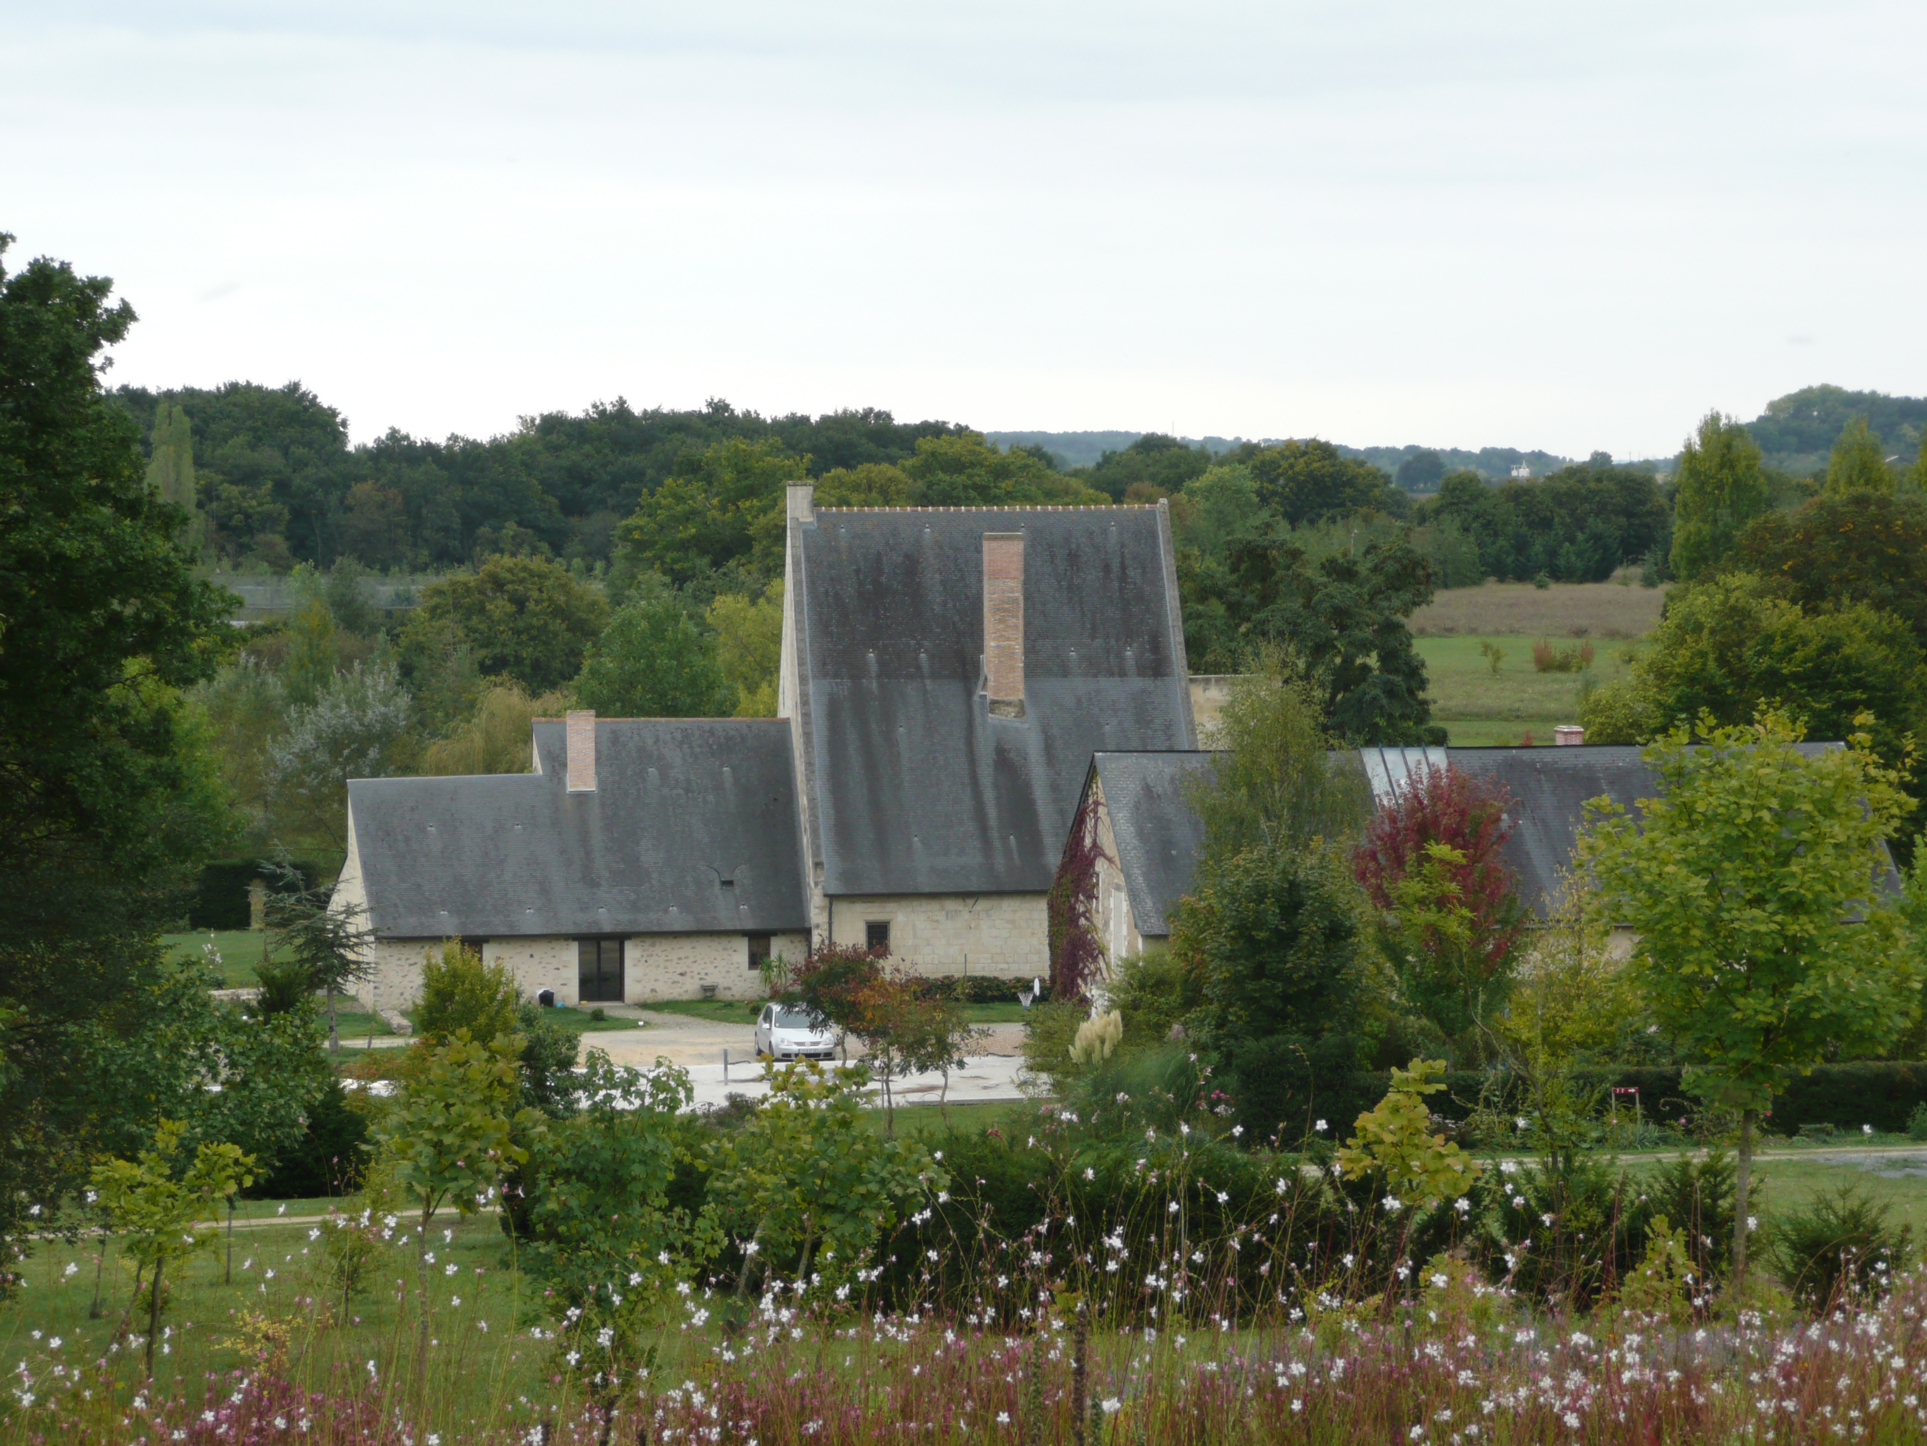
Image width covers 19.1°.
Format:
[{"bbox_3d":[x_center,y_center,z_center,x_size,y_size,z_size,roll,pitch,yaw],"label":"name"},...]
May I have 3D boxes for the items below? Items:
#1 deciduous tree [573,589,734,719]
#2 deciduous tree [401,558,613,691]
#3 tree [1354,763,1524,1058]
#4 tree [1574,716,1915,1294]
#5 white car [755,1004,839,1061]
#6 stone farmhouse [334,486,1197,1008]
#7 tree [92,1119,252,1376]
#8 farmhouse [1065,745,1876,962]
[{"bbox_3d":[-12.934,-0.345,240.243,7.200,10.600,7.000,0,3,0],"label":"deciduous tree"},{"bbox_3d":[-24.809,-3.663,310.252,11.200,11.000,10.500,0,3,0],"label":"deciduous tree"},{"bbox_3d":[12.114,5.118,146.000,4.300,8.200,4.200,0,3,0],"label":"tree"},{"bbox_3d":[9.338,3.294,68.000,4.000,6.800,3.900,0,3,0],"label":"tree"},{"bbox_3d":[-4.628,8.334,154.600,1.770,1.490,4.200,-1,3,-10],"label":"white car"},{"bbox_3d":[-5.900,0.260,179.800,25.800,15.400,14.500,-1,3,-9],"label":"stone farmhouse"},{"bbox_3d":[-7.872,5.208,57.000,1.650,2.600,1.600,0,3,0],"label":"tree"},{"bbox_3d":[14.886,4.643,164.944,22.500,7.900,9.700,-1,3,-12],"label":"farmhouse"}]

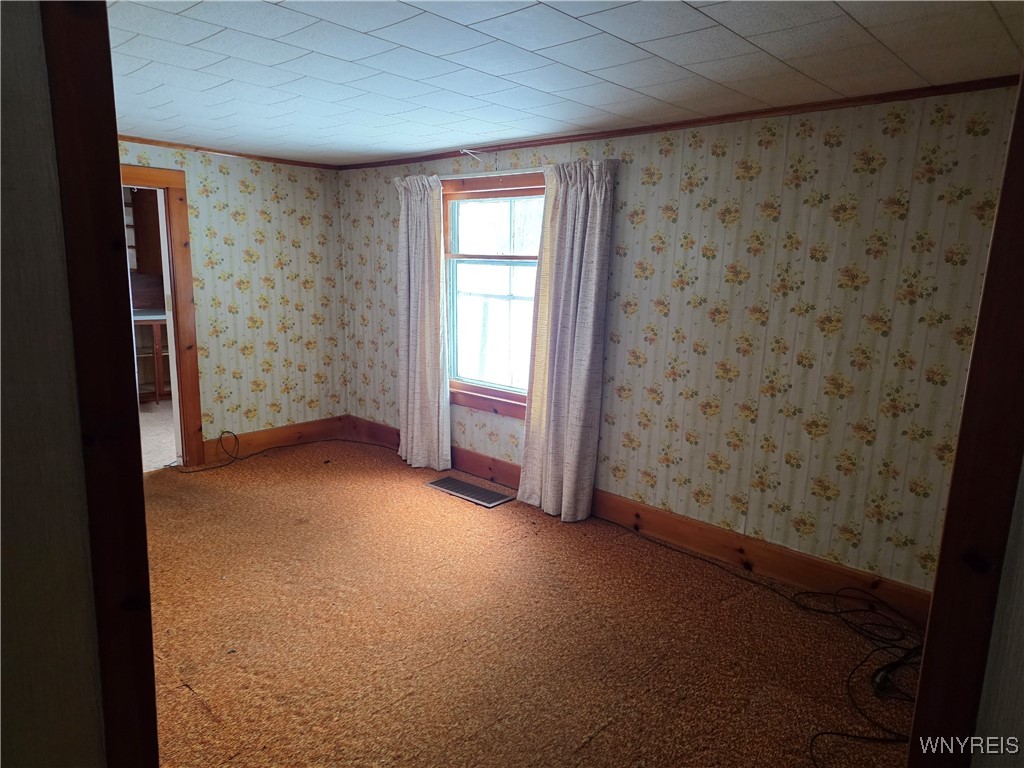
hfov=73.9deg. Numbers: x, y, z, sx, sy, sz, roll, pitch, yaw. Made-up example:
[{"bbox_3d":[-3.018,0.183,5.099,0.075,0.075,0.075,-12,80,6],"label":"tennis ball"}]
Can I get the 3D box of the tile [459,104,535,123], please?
[{"bbox_3d":[-0.076,-1.295,3.248,0.305,0.015,0.305,11,13,42],"label":"tile"}]

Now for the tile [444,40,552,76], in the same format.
[{"bbox_3d":[-0.048,-1.186,2.468,0.310,0.018,0.310,11,13,42],"label":"tile"}]

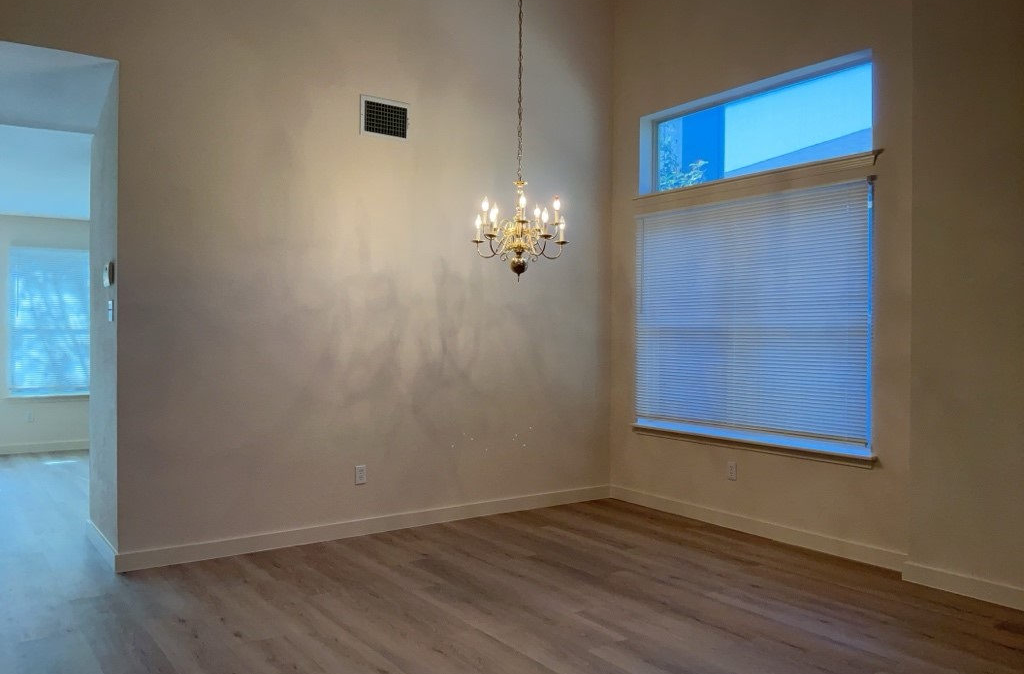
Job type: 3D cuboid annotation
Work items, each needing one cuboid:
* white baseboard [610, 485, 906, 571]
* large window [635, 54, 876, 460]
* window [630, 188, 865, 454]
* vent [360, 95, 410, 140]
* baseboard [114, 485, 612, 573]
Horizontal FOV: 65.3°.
[{"bbox_3d":[1.425,1.197,5.181,0.016,0.097,2.309,0,0,-35],"label":"white baseboard"},{"bbox_3d":[1.507,-0.466,5.168,0.130,2.255,1.830,0,0,-35],"label":"large window"},{"bbox_3d":[1.497,-0.117,5.163,0.110,1.541,1.830,0,0,-35],"label":"window"},{"bbox_3d":[-0.798,-1.373,5.041,0.338,0.250,0.025,0,0,-34],"label":"vent"},{"bbox_3d":[-0.667,1.188,5.158,3.426,0.097,0.016,0,0,-34],"label":"baseboard"}]

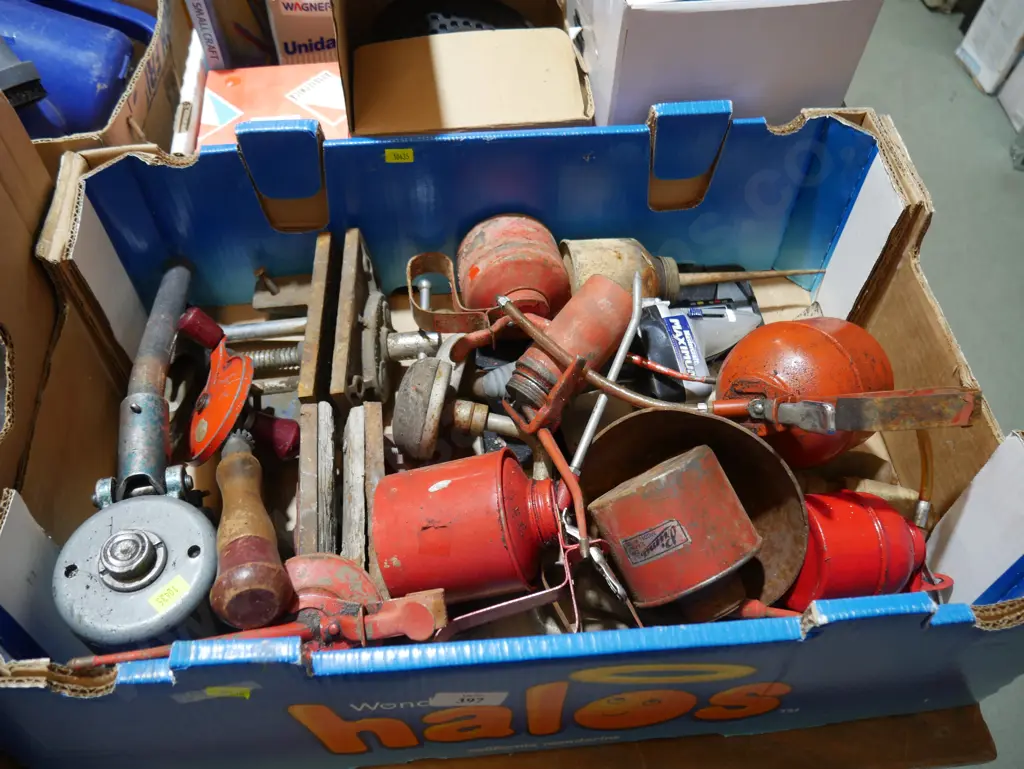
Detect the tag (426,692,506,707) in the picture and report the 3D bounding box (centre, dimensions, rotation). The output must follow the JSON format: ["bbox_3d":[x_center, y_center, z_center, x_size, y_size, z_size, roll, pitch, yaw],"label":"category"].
[{"bbox_3d":[-0.023,0.170,0.446,0.040,0.024,0.001,4,52,-14],"label":"tag"}]

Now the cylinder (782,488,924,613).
[{"bbox_3d":[0.232,0.112,0.555,0.108,0.083,0.083,-1,79,8],"label":"cylinder"}]

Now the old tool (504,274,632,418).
[{"bbox_3d":[0.042,-0.032,0.610,0.049,0.049,0.116,42,69,1],"label":"old tool"}]

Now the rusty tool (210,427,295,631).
[{"bbox_3d":[-0.172,0.084,0.534,0.046,0.046,0.158,-14,38,-11],"label":"rusty tool"}]

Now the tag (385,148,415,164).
[{"bbox_3d":[-0.086,-0.176,0.637,0.021,0.013,0.001,-4,54,-4],"label":"tag"}]

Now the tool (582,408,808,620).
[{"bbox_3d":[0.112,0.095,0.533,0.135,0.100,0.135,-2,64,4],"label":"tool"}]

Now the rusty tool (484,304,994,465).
[{"bbox_3d":[0.157,0.002,0.578,0.305,0.128,0.112,5,93,5],"label":"rusty tool"}]

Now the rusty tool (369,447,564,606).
[{"bbox_3d":[-0.029,0.093,0.550,0.124,0.091,0.091,-13,91,13],"label":"rusty tool"}]

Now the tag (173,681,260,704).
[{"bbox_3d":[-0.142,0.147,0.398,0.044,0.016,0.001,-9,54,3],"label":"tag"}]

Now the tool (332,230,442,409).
[{"bbox_3d":[-0.095,-0.036,0.651,0.078,0.085,0.162,-3,55,-3],"label":"tool"}]

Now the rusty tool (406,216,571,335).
[{"bbox_3d":[-0.019,-0.078,0.679,0.134,0.091,0.088,-4,55,-4],"label":"rusty tool"}]

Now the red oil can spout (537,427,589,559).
[{"bbox_3d":[0.035,0.068,0.530,0.018,0.011,0.091,-13,60,-10],"label":"red oil can spout"}]

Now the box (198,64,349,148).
[{"bbox_3d":[-0.211,-0.217,0.759,0.130,0.070,0.150,-4,54,-4],"label":"box"}]

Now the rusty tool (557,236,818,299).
[{"bbox_3d":[0.156,-0.091,0.706,0.232,0.068,0.068,-4,55,-4],"label":"rusty tool"}]

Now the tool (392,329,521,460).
[{"bbox_3d":[-0.042,0.008,0.618,0.095,0.080,0.095,-4,55,-4],"label":"tool"}]

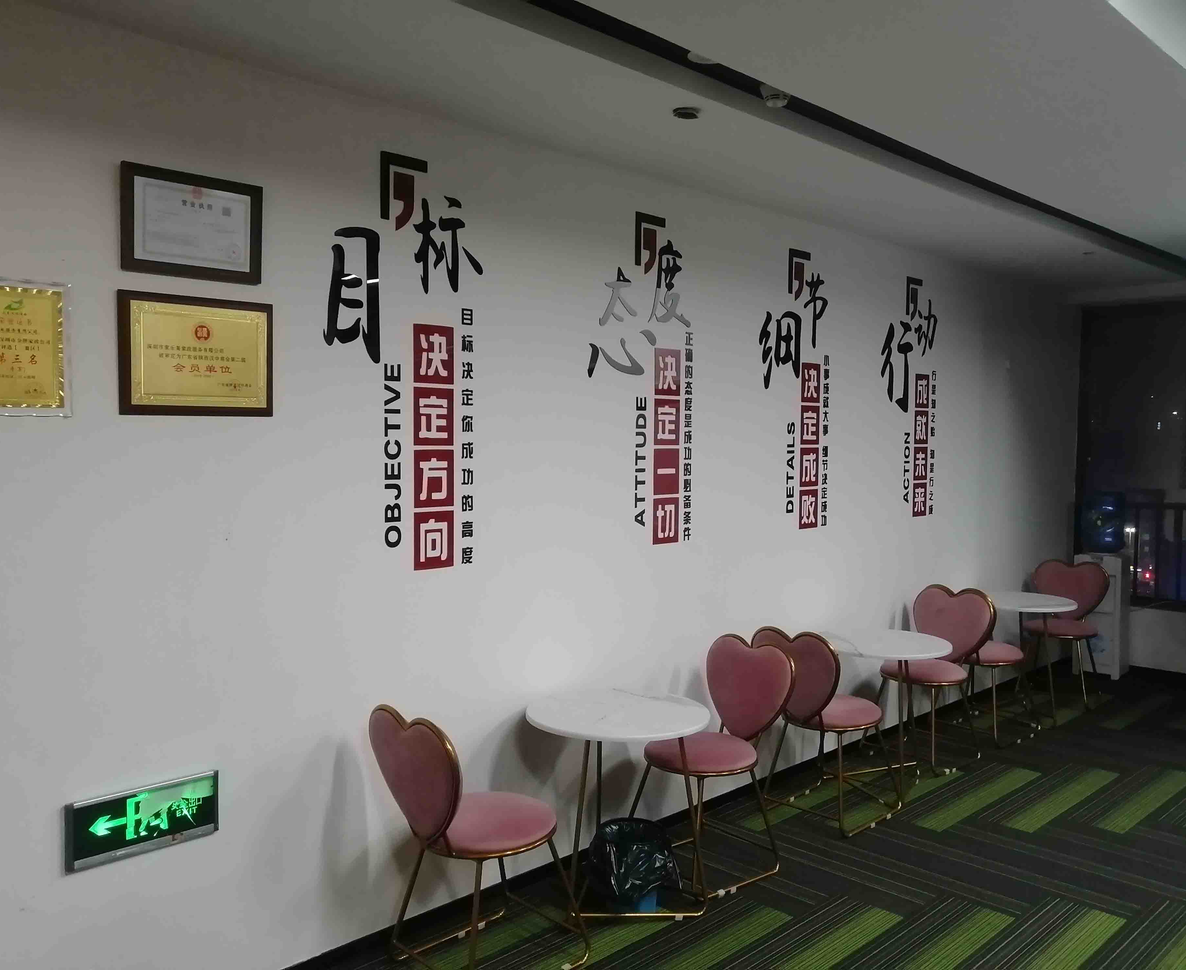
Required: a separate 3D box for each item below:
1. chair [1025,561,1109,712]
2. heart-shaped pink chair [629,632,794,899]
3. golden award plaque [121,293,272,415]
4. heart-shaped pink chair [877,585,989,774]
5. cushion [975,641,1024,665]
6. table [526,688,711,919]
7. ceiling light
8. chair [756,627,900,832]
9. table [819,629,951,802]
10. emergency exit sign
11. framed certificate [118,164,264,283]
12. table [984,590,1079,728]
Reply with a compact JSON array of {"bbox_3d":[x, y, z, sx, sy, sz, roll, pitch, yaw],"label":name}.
[{"bbox_3d":[2.803,0.876,5.822,0.420,0.810,0.510,2,3,37],"label":"chair"},{"bbox_3d":[0.409,0.973,3.474,0.510,0.810,0.420,-2,3,-40],"label":"heart-shaped pink chair"},{"bbox_3d":[-1.002,-0.325,2.469,0.390,0.298,0.020,-2,4,-44],"label":"golden award plaque"},{"bbox_3d":[1.629,0.921,4.721,0.510,0.810,0.420,-2,3,-43],"label":"heart-shaped pink chair"},{"bbox_3d":[2.055,0.874,5.129,0.425,0.055,0.425,-2,4,-44],"label":"cushion"},{"bbox_3d":[0.075,1.060,3.156,0.600,0.661,0.600,0,3,0],"label":"table"},{"bbox_3d":[0.558,-1.196,2.980,0.105,0.055,0.105,0,3,0],"label":"ceiling light"},{"bbox_3d":[0.958,0.954,3.996,0.565,0.786,0.430,-2,4,-44],"label":"chair"},{"bbox_3d":[1.284,1.013,4.327,0.590,0.640,0.590,0,3,0],"label":"table"},{"bbox_3d":[-1.122,0.833,2.430,0.364,0.163,0.028,-2,4,-44],"label":"emergency exit sign"},{"bbox_3d":[-1.005,-0.650,2.446,0.350,0.256,0.022,-2,4,-44],"label":"framed certificate"},{"bbox_3d":[2.337,0.970,5.354,0.600,0.661,0.600,-2,4,-44],"label":"table"}]

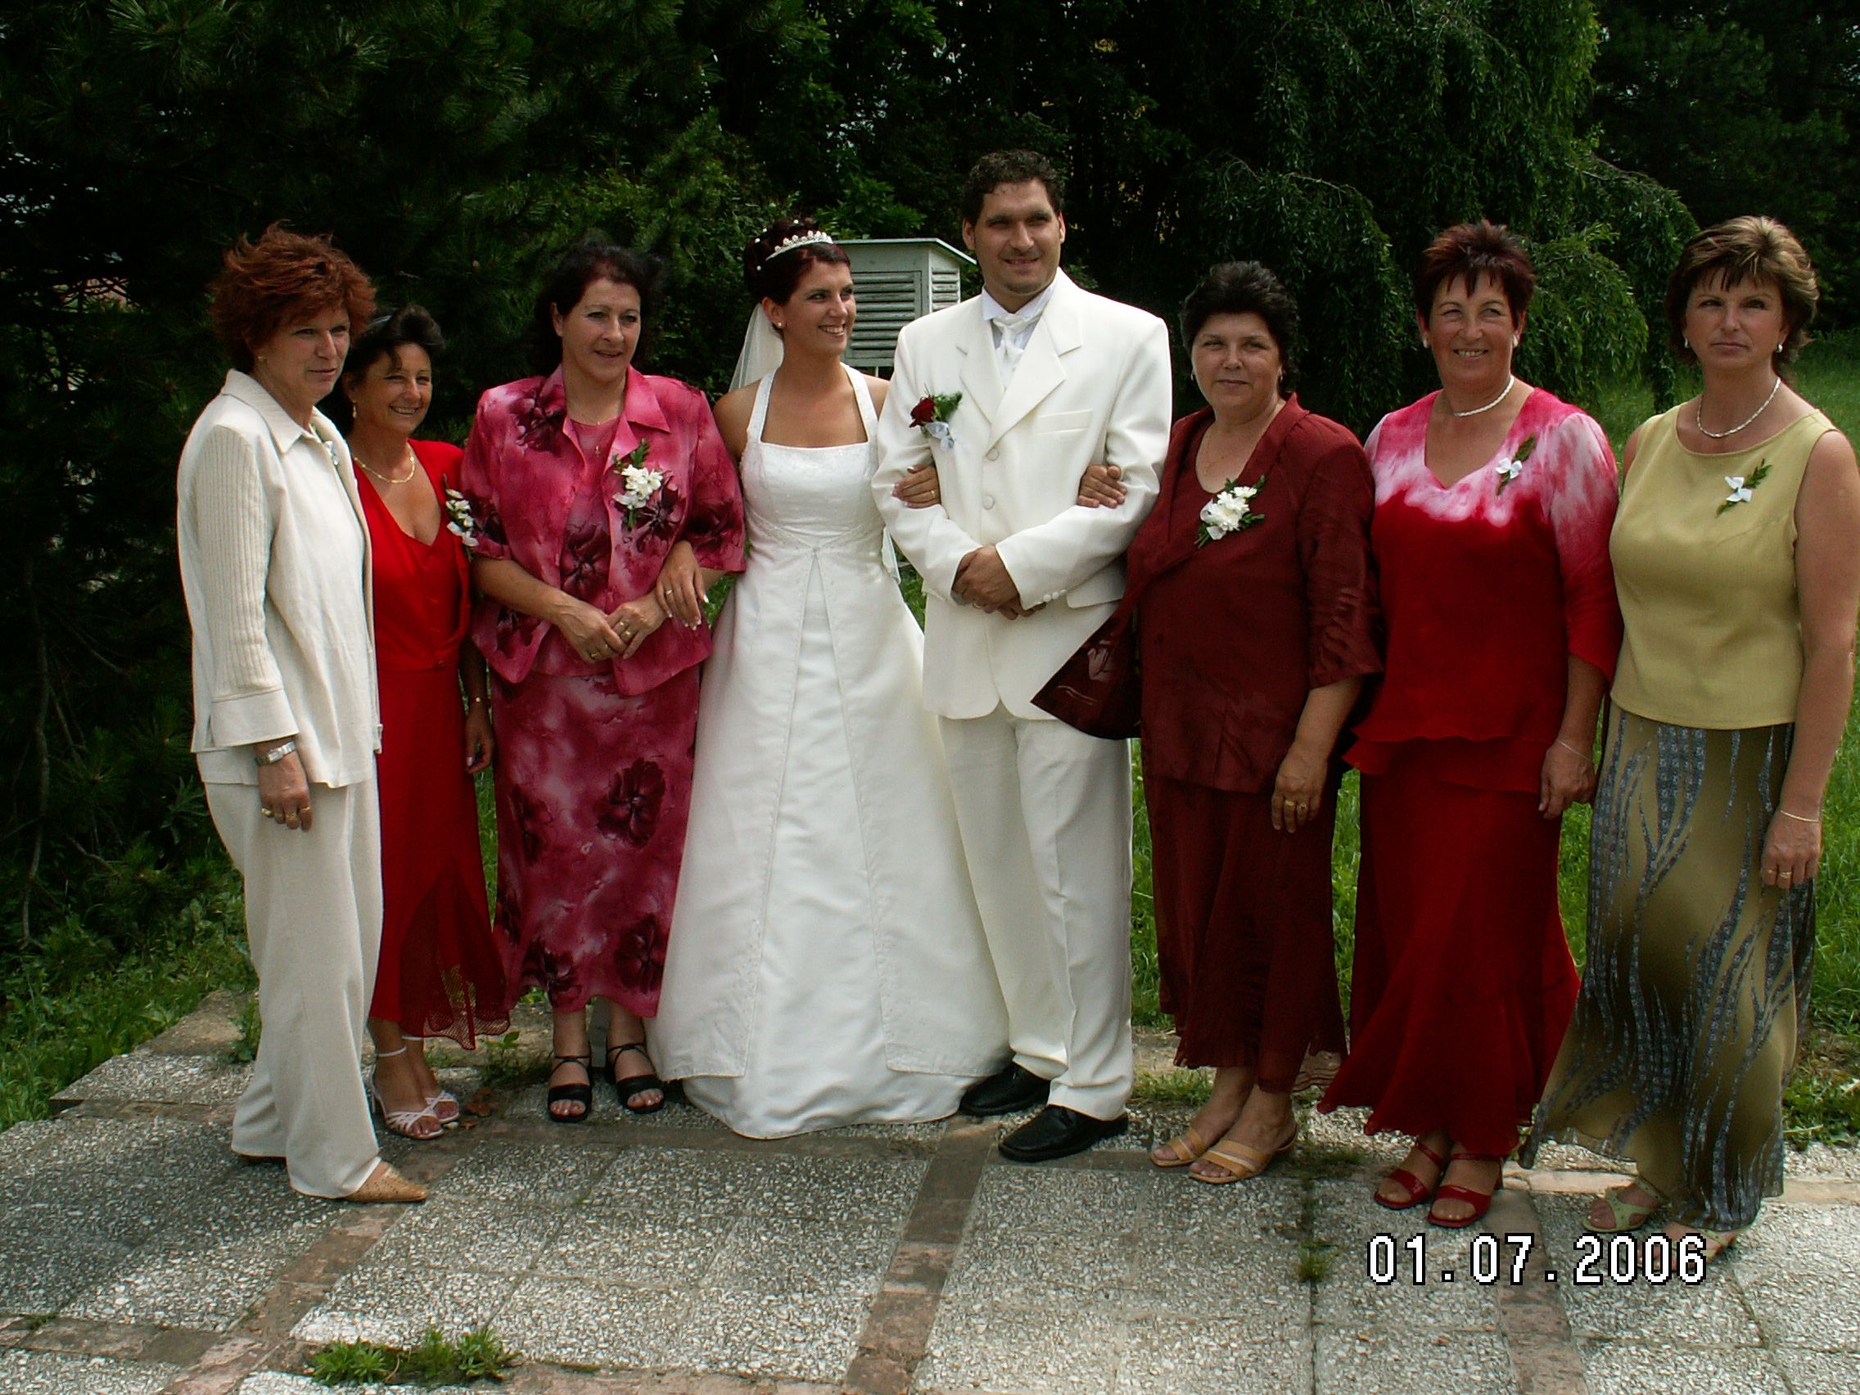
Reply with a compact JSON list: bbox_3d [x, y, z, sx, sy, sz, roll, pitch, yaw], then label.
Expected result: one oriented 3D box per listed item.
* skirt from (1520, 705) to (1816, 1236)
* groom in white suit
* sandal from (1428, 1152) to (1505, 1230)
[{"bbox_3d":[1.268,0.455,3.673,0.470,0.877,0.420,6,12,31],"label":"skirt"},{"bbox_3d":[0.171,-0.065,3.990,0.550,1.847,0.380,4,11,23],"label":"groom in white suit"},{"bbox_3d":[0.951,0.860,3.812,0.085,0.095,0.225,7,12,34],"label":"sandal"}]

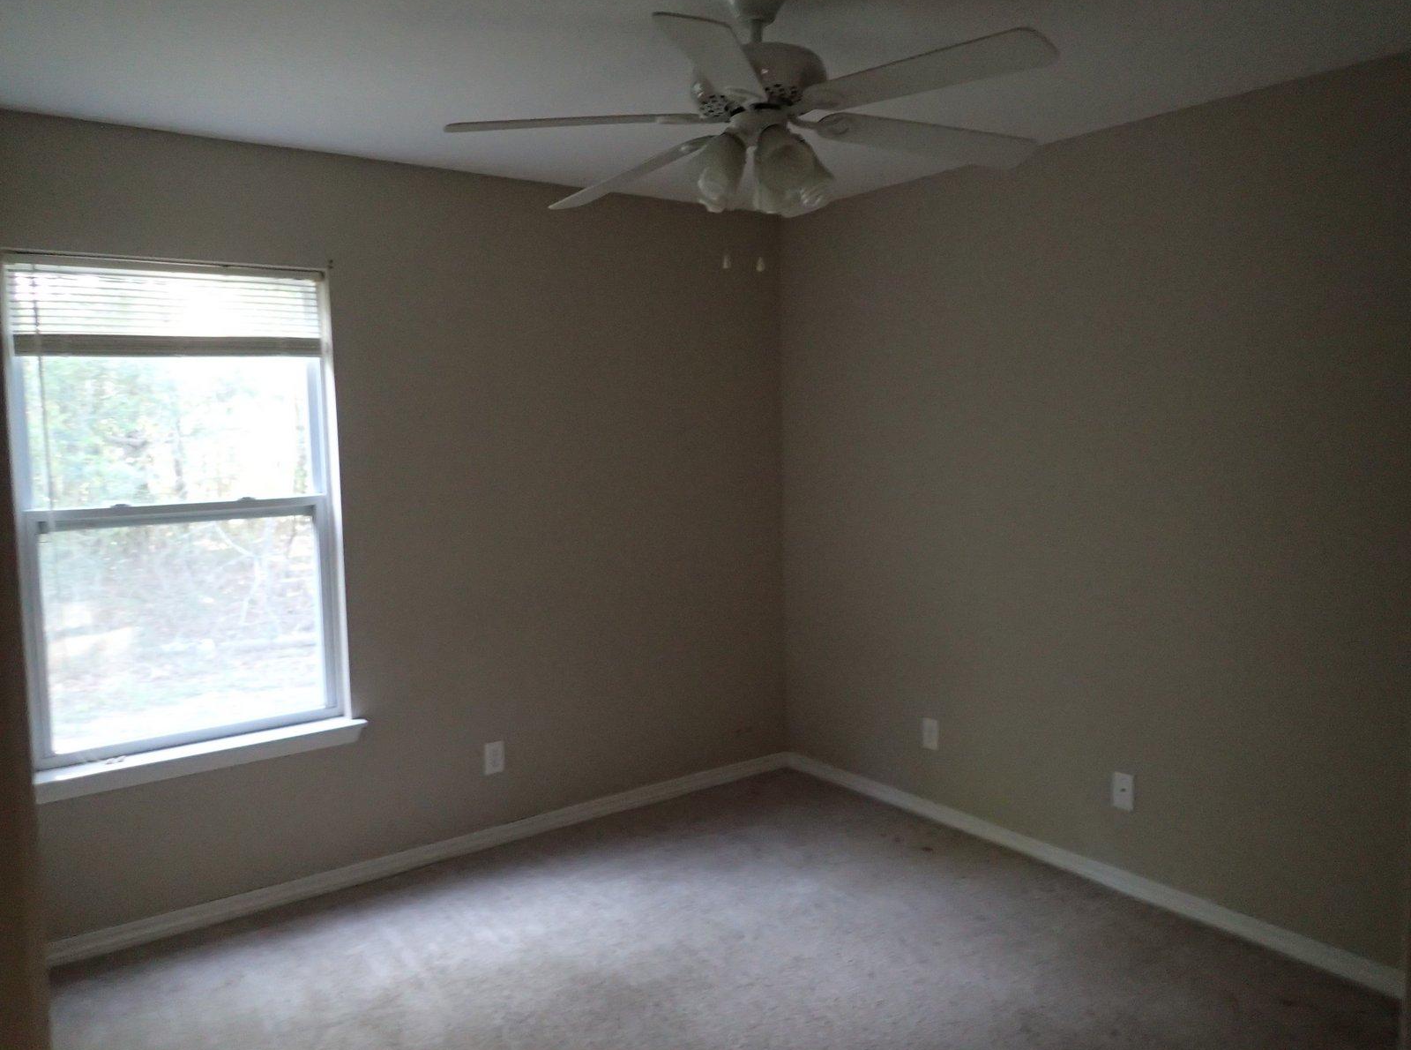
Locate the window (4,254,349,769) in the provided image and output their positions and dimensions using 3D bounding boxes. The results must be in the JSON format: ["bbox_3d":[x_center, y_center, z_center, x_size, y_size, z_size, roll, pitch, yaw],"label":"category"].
[{"bbox_3d":[-1.601,-0.054,3.136,0.911,1.492,0.099,-5,7,-36],"label":"window"}]

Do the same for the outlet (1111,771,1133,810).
[{"bbox_3d":[1.345,0.855,3.278,0.009,0.115,0.070,-5,7,-36],"label":"outlet"}]

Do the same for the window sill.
[{"bbox_3d":[-1.557,0.726,3.181,0.963,0.071,0.129,-5,7,-36],"label":"window sill"}]

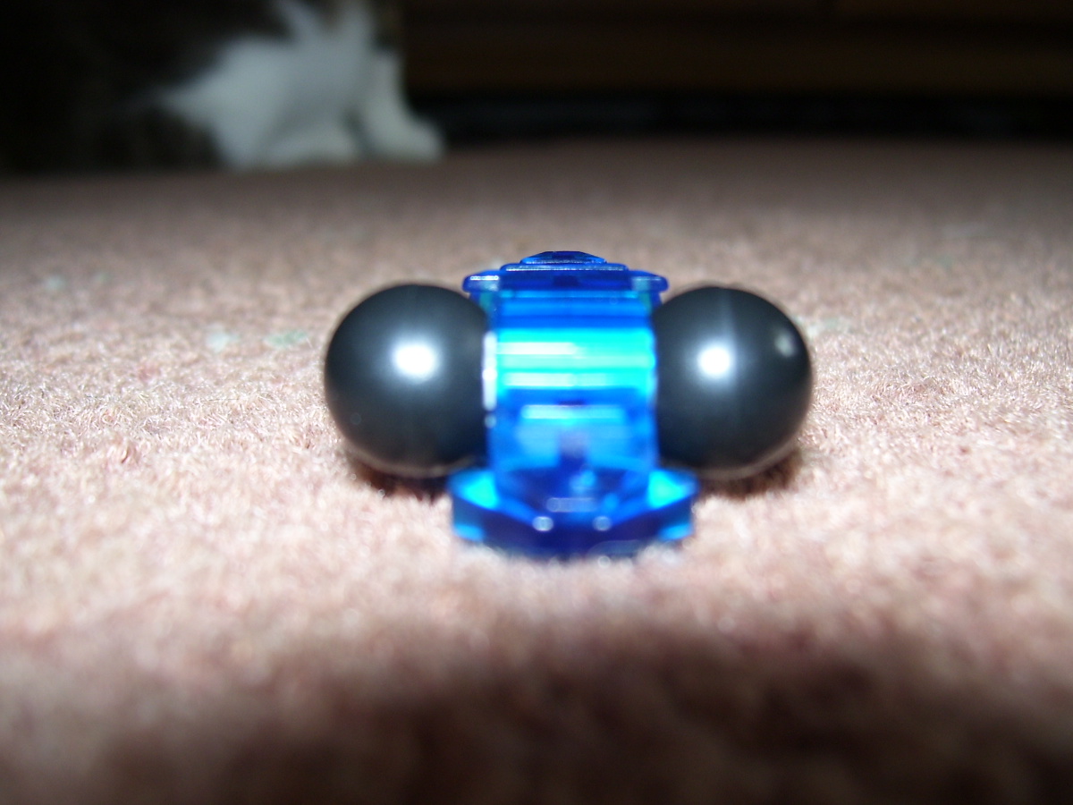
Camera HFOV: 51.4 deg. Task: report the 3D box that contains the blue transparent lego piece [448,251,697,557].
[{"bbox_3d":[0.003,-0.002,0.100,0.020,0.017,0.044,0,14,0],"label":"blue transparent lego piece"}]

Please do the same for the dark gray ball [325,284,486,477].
[{"bbox_3d":[-0.010,-0.002,0.094,0.017,0.017,0.017,0,14,0],"label":"dark gray ball"}]

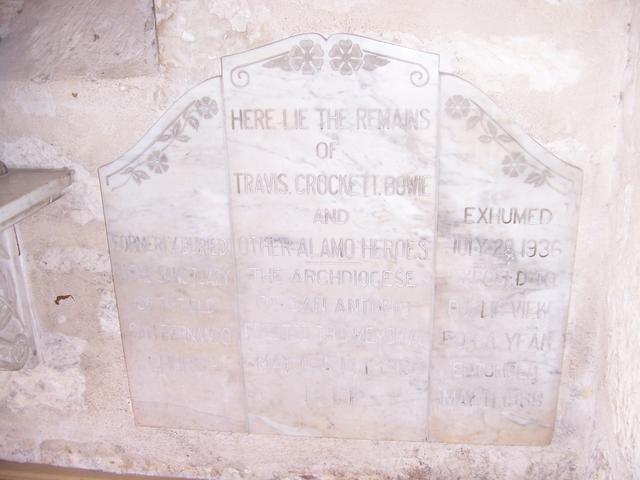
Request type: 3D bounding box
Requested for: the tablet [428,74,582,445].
[{"bbox_3d":[0.415,0.082,1.530,0.308,0.913,0.030,1,19,6],"label":"tablet"}]

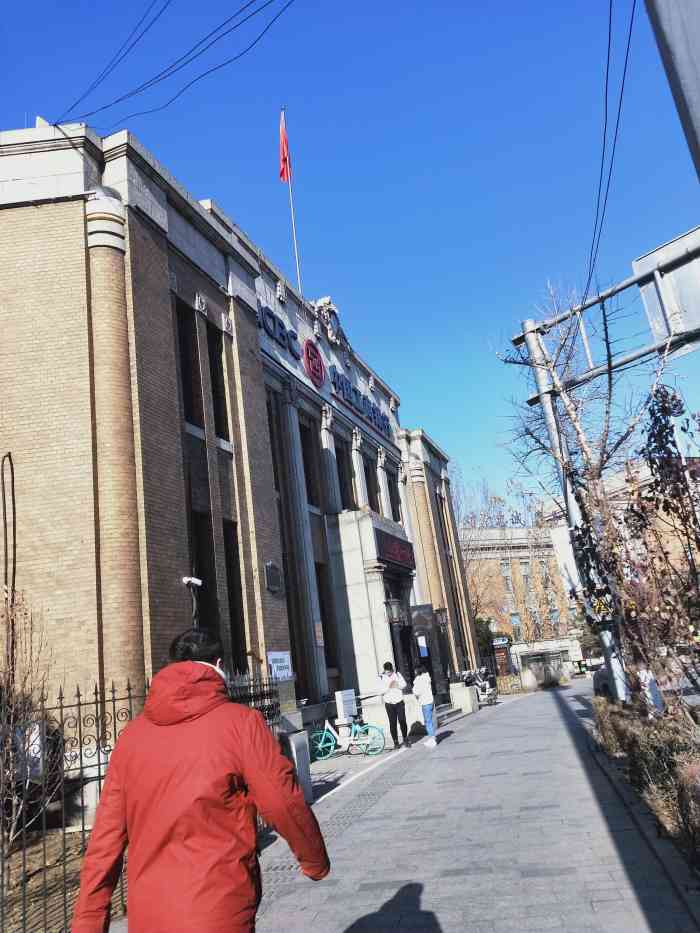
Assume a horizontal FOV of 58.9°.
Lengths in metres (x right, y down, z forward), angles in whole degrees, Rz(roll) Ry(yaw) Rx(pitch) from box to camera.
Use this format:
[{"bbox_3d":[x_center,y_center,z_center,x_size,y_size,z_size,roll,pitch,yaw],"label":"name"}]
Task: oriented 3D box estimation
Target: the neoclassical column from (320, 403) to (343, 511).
[{"bbox_3d":[-0.204,1.951,16.610,0.450,7.422,0.450,-13,-16,19],"label":"neoclassical column"}]

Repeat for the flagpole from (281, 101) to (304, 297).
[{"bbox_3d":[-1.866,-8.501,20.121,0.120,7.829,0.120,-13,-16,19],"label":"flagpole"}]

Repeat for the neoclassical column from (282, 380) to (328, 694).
[{"bbox_3d":[-1.060,1.481,14.473,0.450,7.422,0.450,-13,-16,19],"label":"neoclassical column"}]

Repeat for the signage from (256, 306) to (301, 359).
[{"bbox_3d":[-1.677,-3.143,14.842,0.150,0.820,2.203,-13,-16,19],"label":"signage"}]

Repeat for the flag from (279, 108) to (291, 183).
[{"bbox_3d":[-2.194,-10.654,20.772,0.350,2.935,0.500,-12,-16,14],"label":"flag"}]

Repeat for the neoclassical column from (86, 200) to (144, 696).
[{"bbox_3d":[-3.441,-0.462,9.124,0.620,8.576,0.620,-13,-16,19],"label":"neoclassical column"}]

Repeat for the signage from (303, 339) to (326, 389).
[{"bbox_3d":[-0.937,-2.708,16.672,0.150,1.300,1.409,-13,-16,19],"label":"signage"}]

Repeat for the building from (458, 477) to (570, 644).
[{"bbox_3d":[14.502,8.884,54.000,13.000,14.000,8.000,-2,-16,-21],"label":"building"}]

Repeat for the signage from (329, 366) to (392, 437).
[{"bbox_3d":[0.471,-2.045,20.263,0.150,0.880,5.718,-13,-16,19],"label":"signage"}]

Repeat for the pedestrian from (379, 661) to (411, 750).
[{"bbox_3d":[0.875,4.898,12.800,0.600,1.680,0.420,-4,-16,-14],"label":"pedestrian"}]

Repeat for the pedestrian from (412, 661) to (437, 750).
[{"bbox_3d":[1.517,4.937,12.871,0.420,1.630,0.450,-9,-15,3],"label":"pedestrian"}]

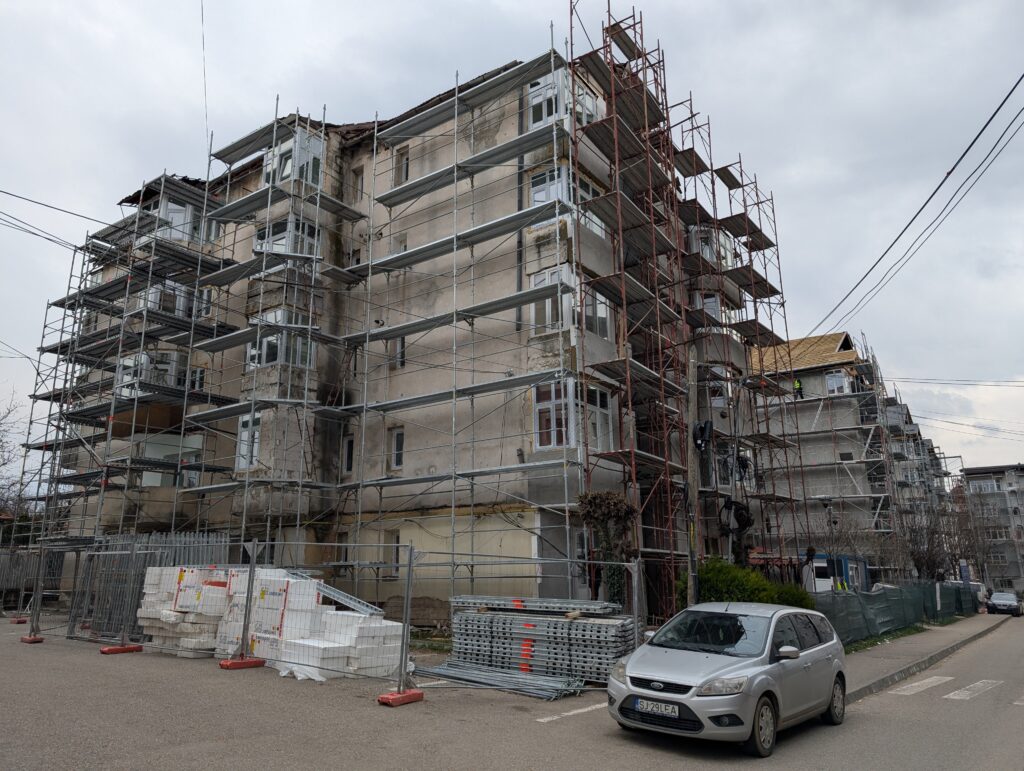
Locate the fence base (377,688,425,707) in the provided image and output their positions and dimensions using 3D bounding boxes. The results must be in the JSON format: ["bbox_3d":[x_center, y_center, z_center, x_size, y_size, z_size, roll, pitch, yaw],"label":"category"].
[{"bbox_3d":[-1.535,4.390,9.970,0.240,0.130,0.720,-9,-17,30],"label":"fence base"}]

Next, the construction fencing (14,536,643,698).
[{"bbox_3d":[-4.362,4.138,13.086,13.100,2.150,2.500,-9,-17,30],"label":"construction fencing"}]

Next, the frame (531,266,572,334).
[{"bbox_3d":[0.915,-1.997,17.001,1.080,1.670,0.130,-11,-18,33],"label":"frame"}]

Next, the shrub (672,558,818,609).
[{"bbox_3d":[4.793,4.604,14.491,1.900,2.050,3.200,-11,-18,33],"label":"shrub"}]

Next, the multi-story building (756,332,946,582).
[{"bbox_3d":[26.083,8.741,57.634,12.500,17.000,34.000,-11,-18,33],"label":"multi-story building"}]

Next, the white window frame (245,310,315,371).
[{"bbox_3d":[-6.438,-1.119,19.876,1.600,1.650,1.100,-11,-18,33],"label":"white window frame"}]

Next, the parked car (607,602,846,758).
[{"bbox_3d":[2.990,3.715,9.455,1.840,1.500,4.470,-10,-18,38],"label":"parked car"}]

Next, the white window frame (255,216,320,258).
[{"bbox_3d":[-6.521,-3.842,20.645,1.600,1.600,1.100,-11,-18,33],"label":"white window frame"}]

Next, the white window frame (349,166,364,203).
[{"bbox_3d":[-4.835,-6.182,22.288,0.550,1.180,0.120,-11,-18,33],"label":"white window frame"}]

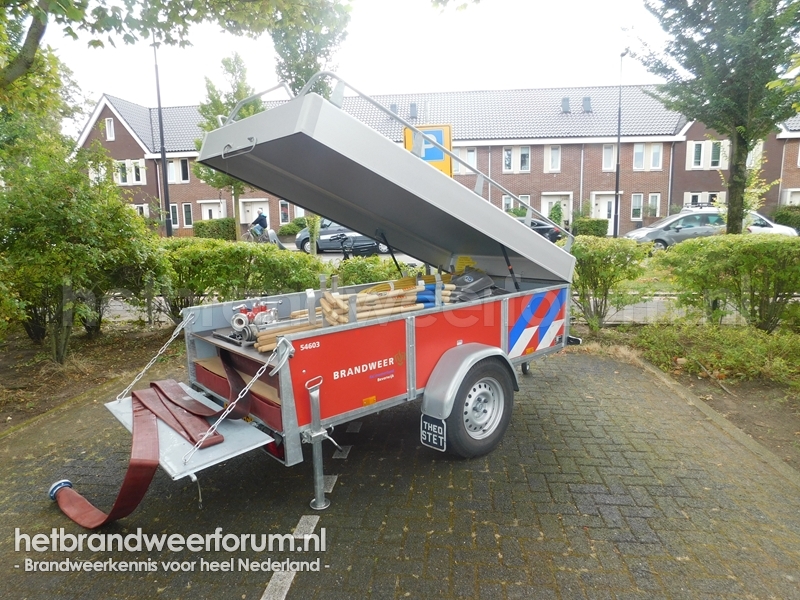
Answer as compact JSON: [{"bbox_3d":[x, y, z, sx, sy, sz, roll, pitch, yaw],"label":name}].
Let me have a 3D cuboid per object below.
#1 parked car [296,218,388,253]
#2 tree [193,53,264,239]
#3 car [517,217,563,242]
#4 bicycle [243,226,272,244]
[{"bbox_3d":[-2.000,-2.641,21.000,4.280,1.640,1.750,0,9,10],"label":"parked car"},{"bbox_3d":[-7.149,-6.464,23.100,3.500,8.720,3.500,0,9,10],"label":"tree"},{"bbox_3d":[3.680,-2.468,19.900,4.400,1.430,1.780,0,9,10],"label":"car"},{"bbox_3d":[-7.239,-3.218,27.000,1.750,1.080,0.600,0,9,10],"label":"bicycle"}]

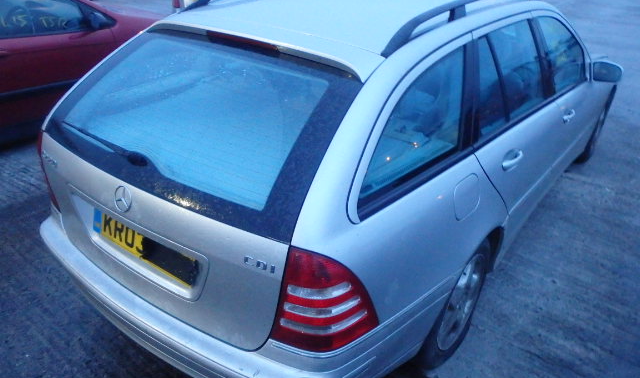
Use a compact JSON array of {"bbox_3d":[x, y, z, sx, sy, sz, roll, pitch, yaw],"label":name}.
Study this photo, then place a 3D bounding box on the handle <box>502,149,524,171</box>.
[{"bbox_3d":[0.809,-0.118,2.157,0.042,0.036,0.200,21,33,30],"label":"handle"}]

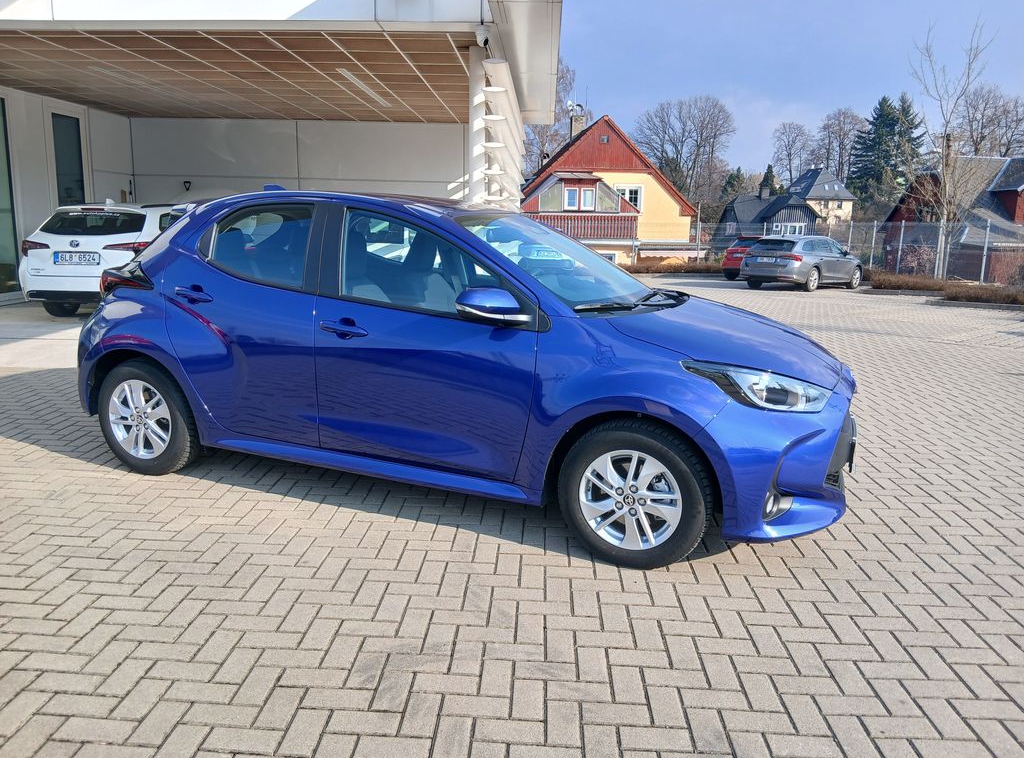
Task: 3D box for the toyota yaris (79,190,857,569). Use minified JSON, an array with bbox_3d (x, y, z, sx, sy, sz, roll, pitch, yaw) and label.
[{"bbox_3d":[-0.337,-0.240,4.175,3.940,1.500,1.760,5,12,20],"label":"toyota yaris"}]

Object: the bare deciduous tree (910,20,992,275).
[{"bbox_3d":[13.823,-7.172,24.300,2.600,8.060,2.600,1,11,0],"label":"bare deciduous tree"}]

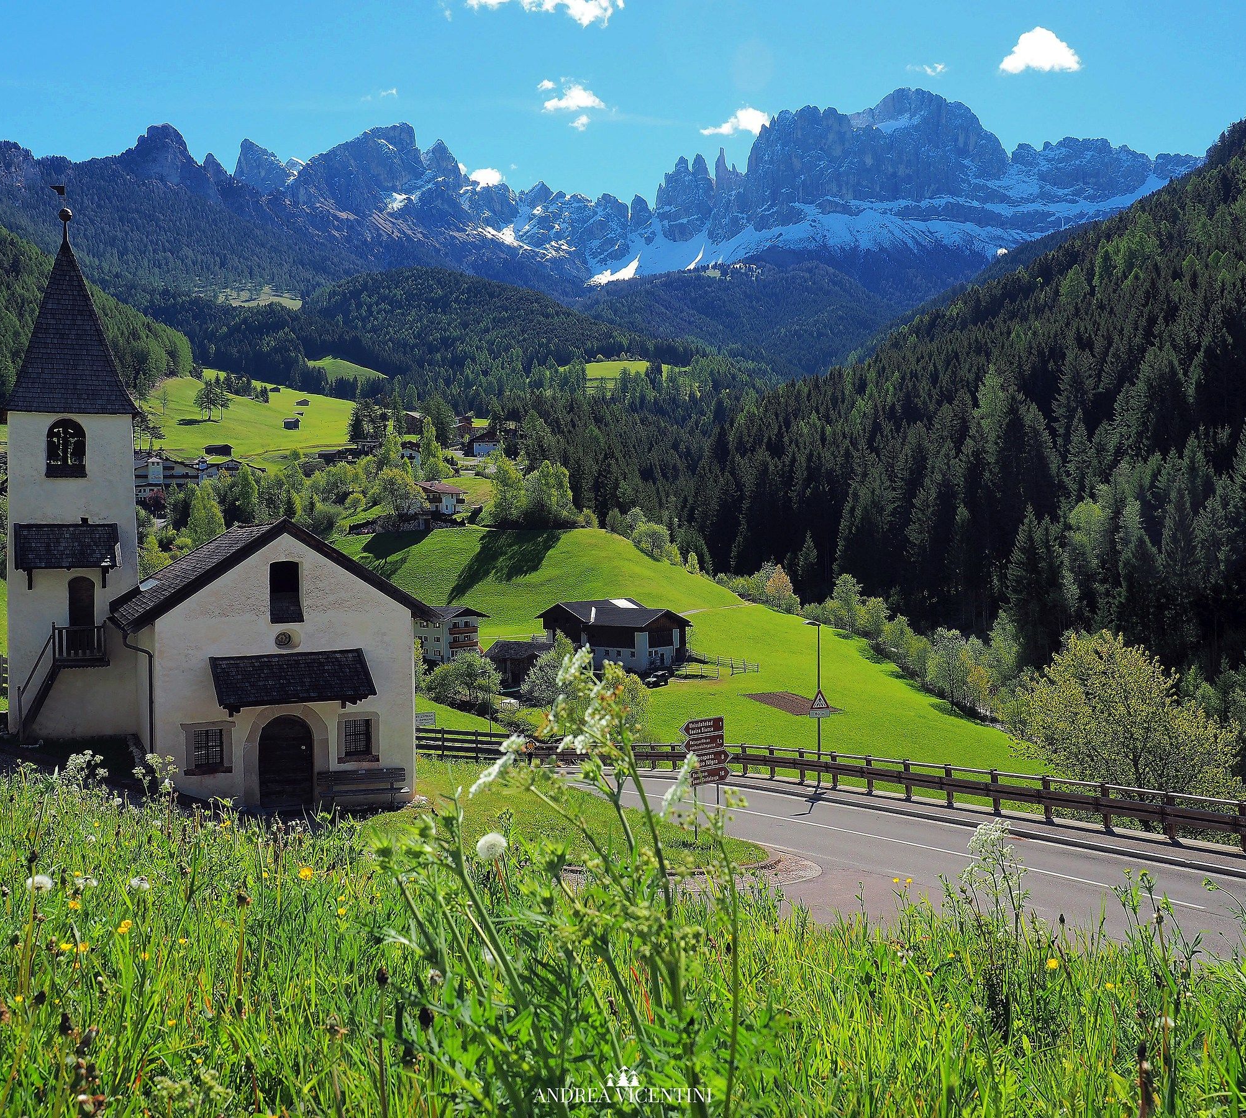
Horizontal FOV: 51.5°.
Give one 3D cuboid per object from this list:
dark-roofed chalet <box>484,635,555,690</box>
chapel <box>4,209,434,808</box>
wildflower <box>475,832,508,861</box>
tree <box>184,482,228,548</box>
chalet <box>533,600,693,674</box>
[{"bbox_3d":[-12.000,12.200,152.000,8.000,5.500,7.000,0,1,9],"label":"dark-roofed chalet"},{"bbox_3d":[-11.400,-2.300,35.000,9.900,16.000,12.800,-1,1,-24],"label":"chapel"},{"bbox_3d":[-0.188,0.410,1.840,0.046,0.041,0.046,0,1,0],"label":"wildflower"},{"bbox_3d":[-84.000,-8.000,260.000,7.800,14.500,7.800,0,1,0],"label":"tree"},{"bbox_3d":[-0.900,10.500,177.000,18.500,8.200,13.000,1,1,44],"label":"chalet"}]

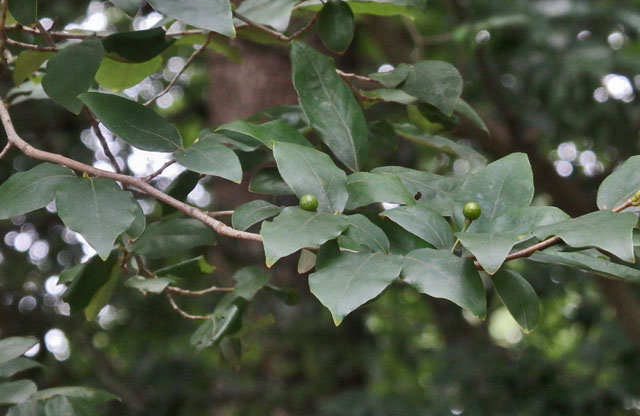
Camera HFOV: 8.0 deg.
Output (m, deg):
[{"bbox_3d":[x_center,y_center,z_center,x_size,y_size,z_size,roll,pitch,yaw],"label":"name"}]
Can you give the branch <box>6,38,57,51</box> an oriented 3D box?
[{"bbox_3d":[-0.197,-0.112,3.135,0.034,0.005,0.010,9,0,0],"label":"branch"}]

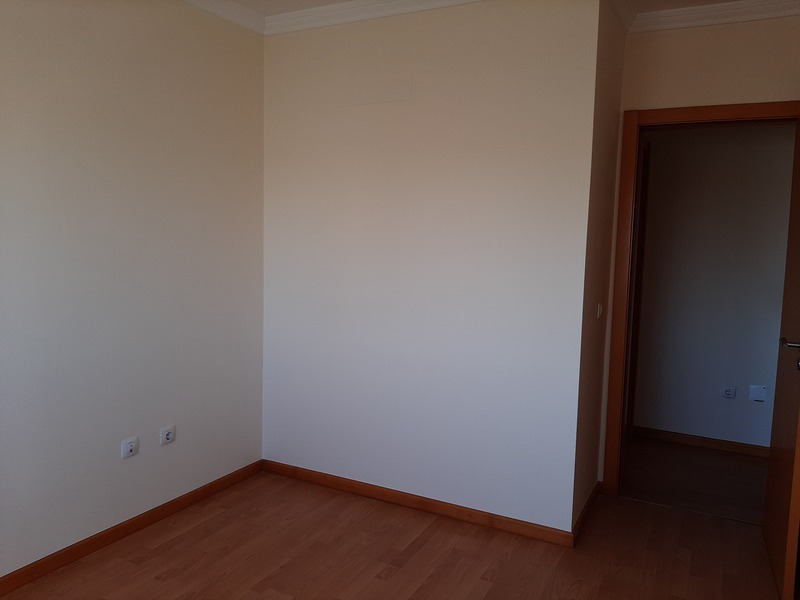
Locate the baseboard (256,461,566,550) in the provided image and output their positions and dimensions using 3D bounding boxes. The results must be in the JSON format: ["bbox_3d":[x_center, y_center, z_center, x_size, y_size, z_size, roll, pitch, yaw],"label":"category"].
[{"bbox_3d":[-0.001,1.041,3.283,1.813,0.070,0.015,4,6,27],"label":"baseboard"}]

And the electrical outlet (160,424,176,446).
[{"bbox_3d":[-1.129,0.662,3.044,0.012,0.083,0.083,4,6,27],"label":"electrical outlet"}]

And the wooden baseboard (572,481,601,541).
[{"bbox_3d":[0.951,1.076,3.167,0.015,0.070,0.702,4,6,27],"label":"wooden baseboard"}]

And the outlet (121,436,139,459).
[{"bbox_3d":[-1.232,0.676,2.849,0.012,0.083,0.083,4,6,27],"label":"outlet"}]

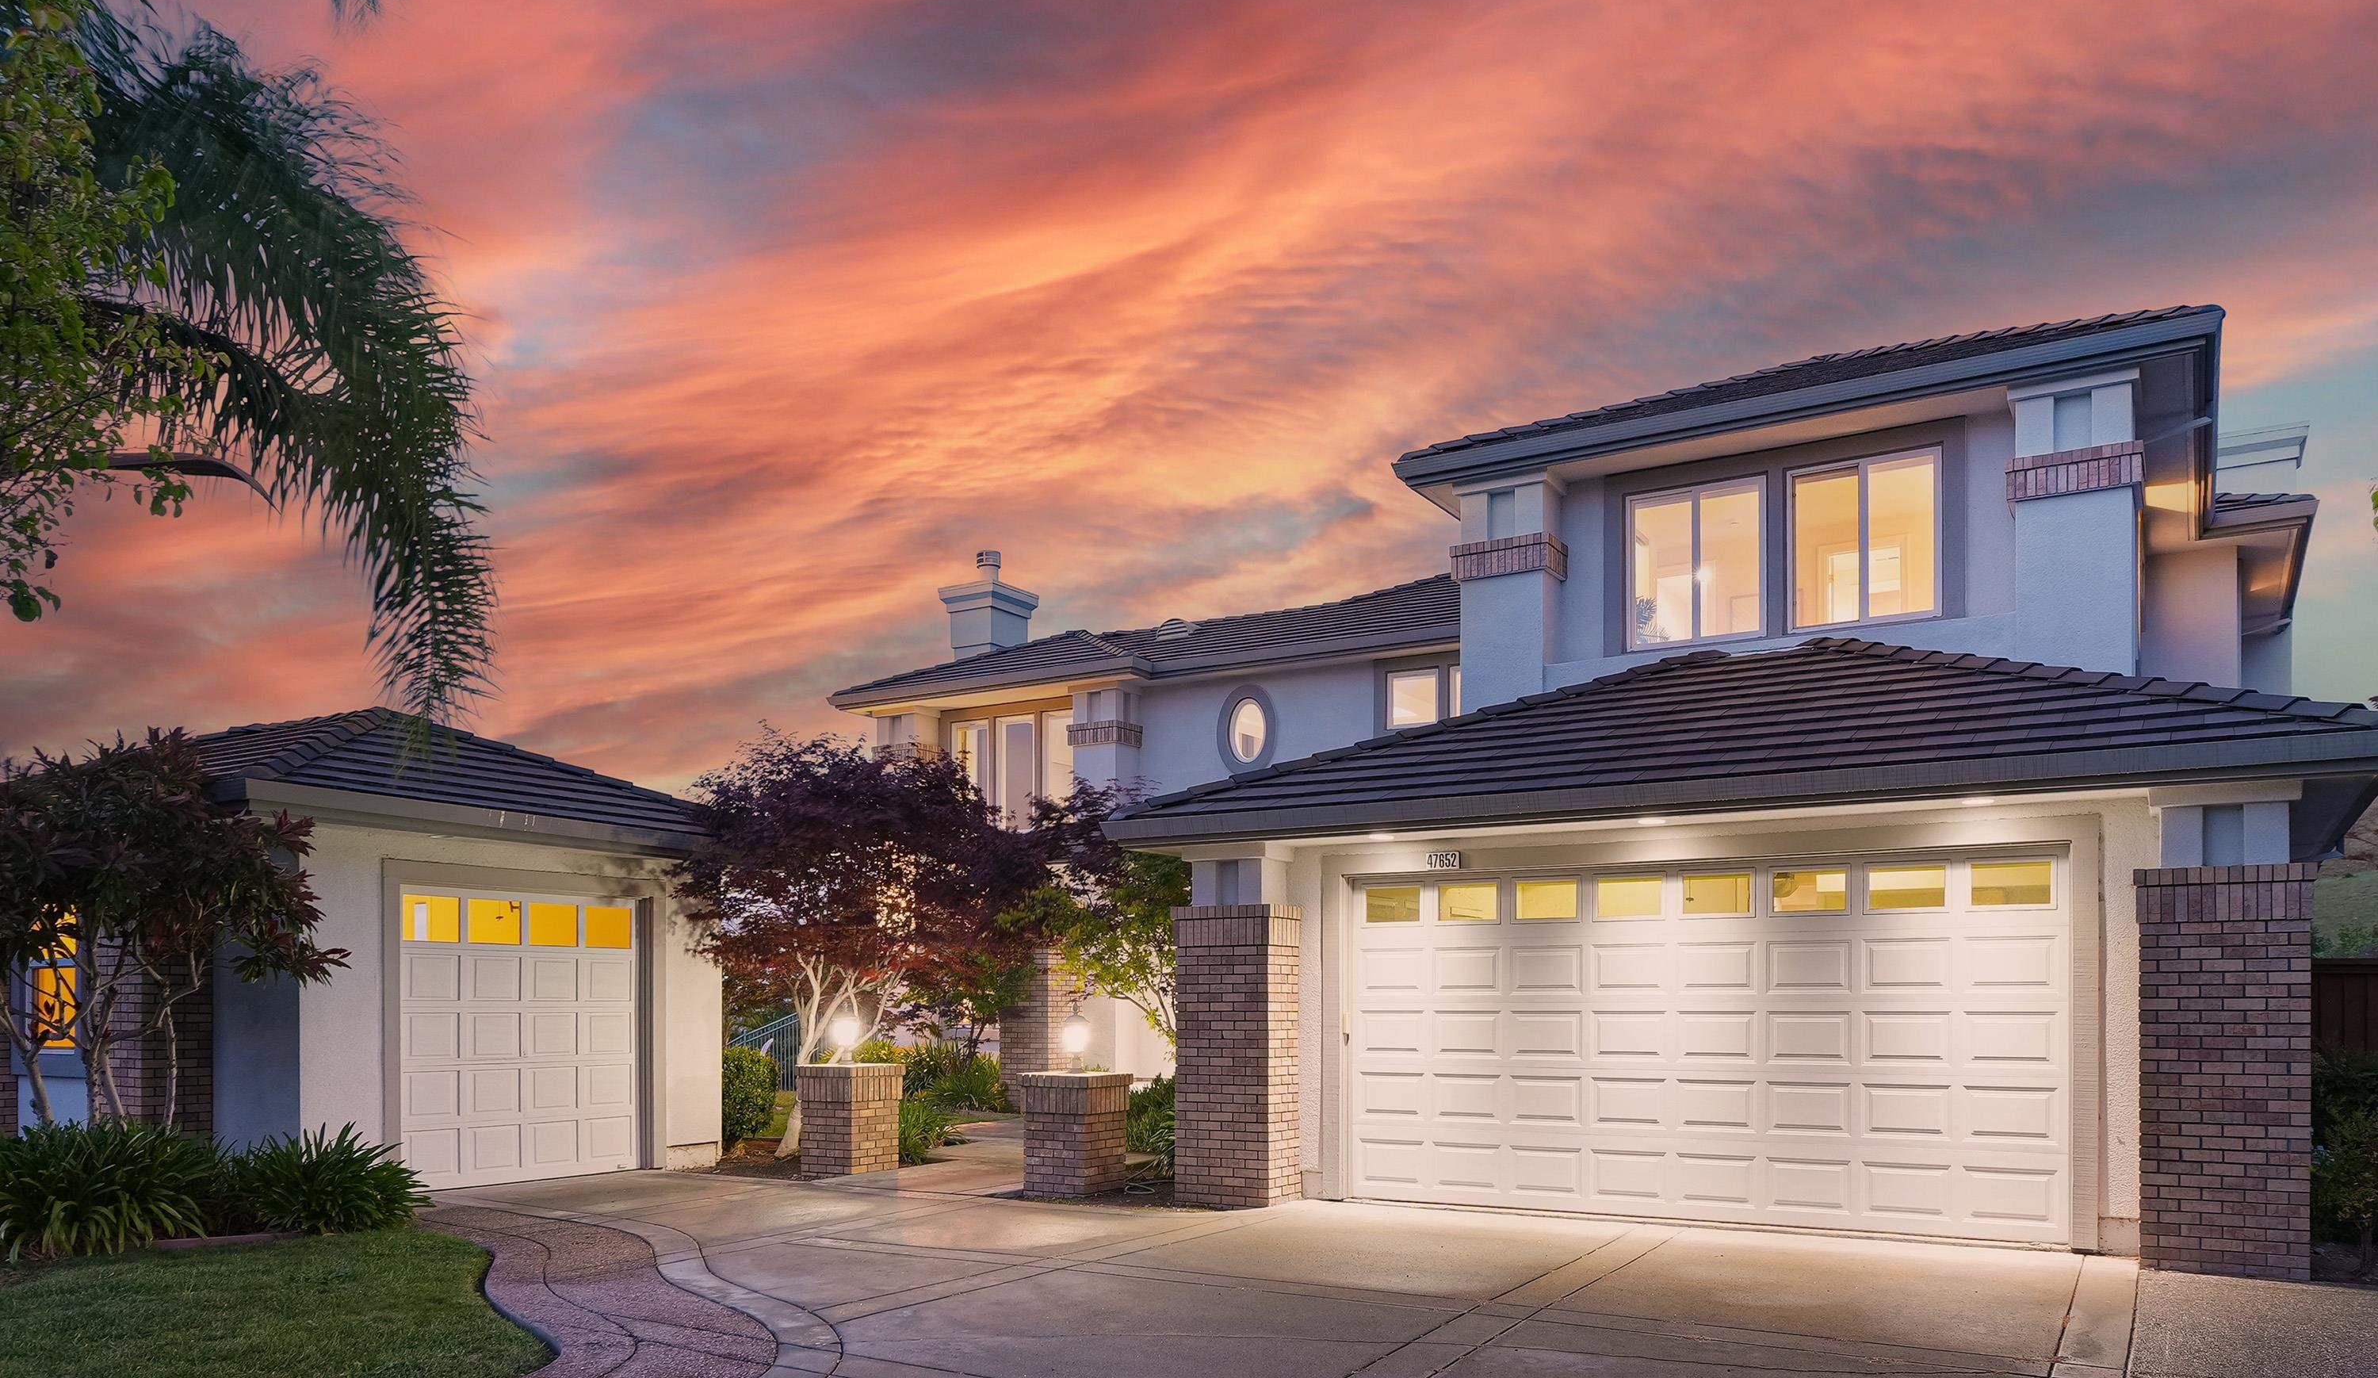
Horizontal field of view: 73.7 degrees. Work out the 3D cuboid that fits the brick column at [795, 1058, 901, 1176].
[{"bbox_3d":[-3.090,3.900,14.460,0.650,0.970,0.650,-3,-6,29],"label":"brick column"}]

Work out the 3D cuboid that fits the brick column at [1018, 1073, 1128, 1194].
[{"bbox_3d":[-0.906,3.580,12.810,0.650,0.960,0.650,-3,-6,29],"label":"brick column"}]

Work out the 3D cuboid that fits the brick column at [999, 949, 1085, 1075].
[{"bbox_3d":[-2.060,4.610,22.100,0.820,2.550,0.820,-3,-6,29],"label":"brick column"}]

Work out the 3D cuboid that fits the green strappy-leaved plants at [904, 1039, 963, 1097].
[{"bbox_3d":[-3.725,5.474,22.800,0.950,0.850,0.900,1,-5,-9],"label":"green strappy-leaved plants"}]

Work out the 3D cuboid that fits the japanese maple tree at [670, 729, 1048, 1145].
[{"bbox_3d":[-3.222,2.469,15.500,3.700,4.150,3.500,1,-5,-12],"label":"japanese maple tree"}]

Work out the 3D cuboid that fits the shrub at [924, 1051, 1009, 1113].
[{"bbox_3d":[-3.079,5.450,22.000,1.170,0.850,1.100,1,-5,-8],"label":"shrub"}]

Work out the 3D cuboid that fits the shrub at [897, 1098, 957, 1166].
[{"bbox_3d":[-2.569,4.303,15.500,0.680,0.680,0.660,1,-5,-9],"label":"shrub"}]

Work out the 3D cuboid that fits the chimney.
[{"bbox_3d":[-3.211,-1.344,25.500,1.040,1.800,1.280,-3,-6,29],"label":"chimney"}]

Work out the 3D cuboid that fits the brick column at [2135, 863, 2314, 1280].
[{"bbox_3d":[5.950,2.180,9.120,0.860,2.240,0.740,-3,-6,29],"label":"brick column"}]

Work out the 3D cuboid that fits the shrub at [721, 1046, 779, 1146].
[{"bbox_3d":[-4.711,4.335,16.900,0.750,1.060,0.780,1,-5,-16],"label":"shrub"}]

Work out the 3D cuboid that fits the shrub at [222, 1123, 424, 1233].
[{"bbox_3d":[-5.888,3.339,10.800,1.380,0.770,1.250,3,-6,-29],"label":"shrub"}]

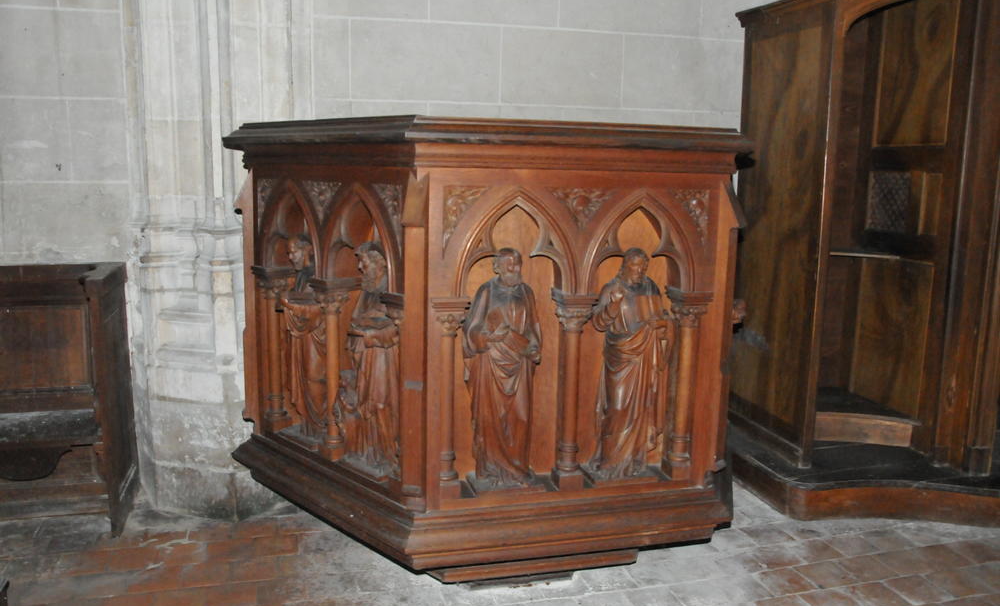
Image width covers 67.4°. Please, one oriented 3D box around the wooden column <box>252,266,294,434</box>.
[{"bbox_3d":[-0.735,0.150,2.483,0.095,0.543,0.112,10,13,43],"label":"wooden column"}]

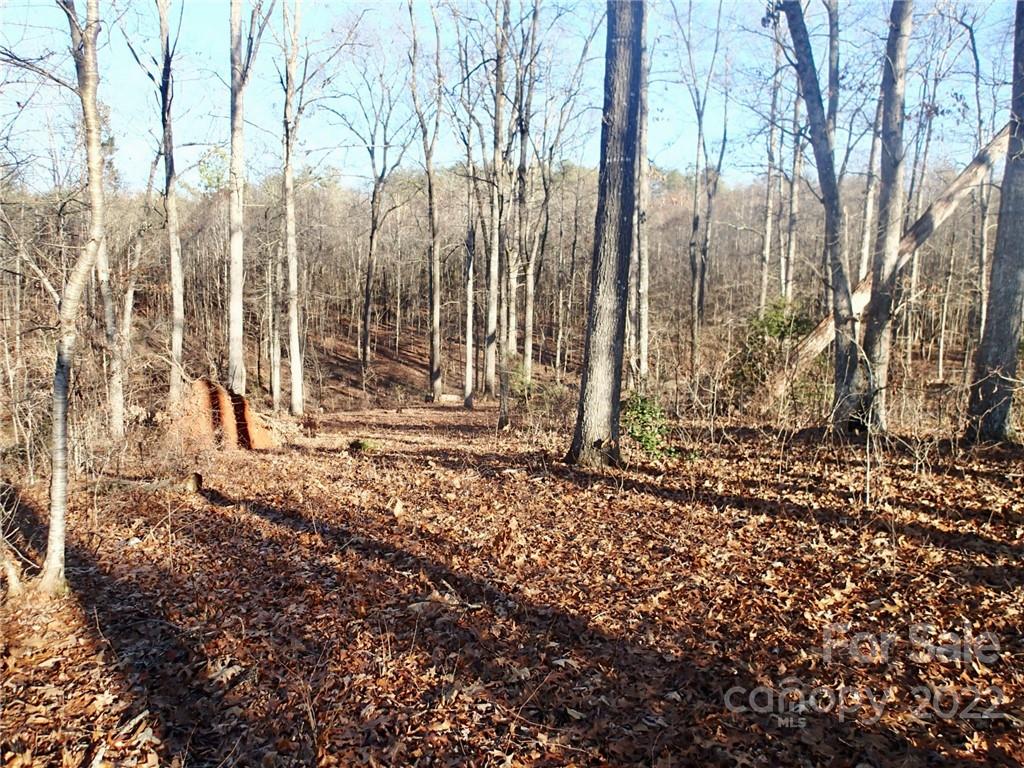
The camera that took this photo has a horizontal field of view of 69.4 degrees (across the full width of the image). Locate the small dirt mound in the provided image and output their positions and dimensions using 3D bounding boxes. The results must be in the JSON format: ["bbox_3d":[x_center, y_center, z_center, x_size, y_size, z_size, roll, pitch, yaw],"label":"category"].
[{"bbox_3d":[-4.400,0.460,11.300,1.600,1.070,1.200,0,4,0],"label":"small dirt mound"}]

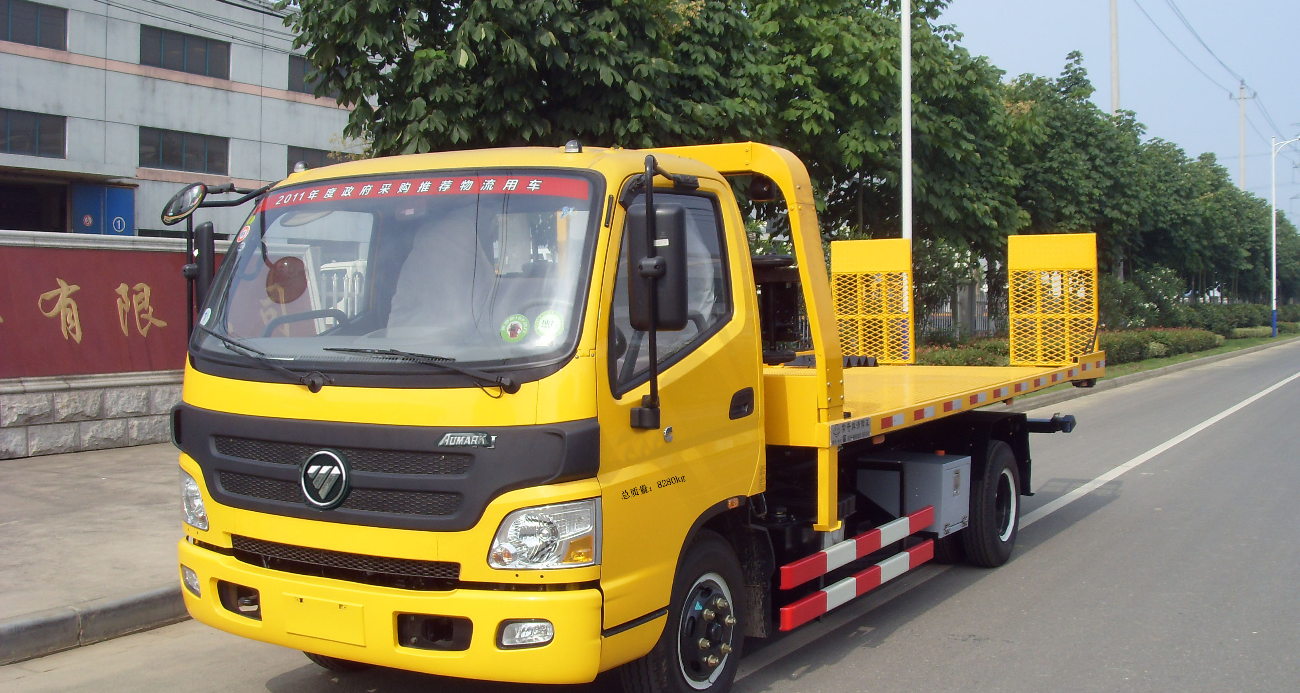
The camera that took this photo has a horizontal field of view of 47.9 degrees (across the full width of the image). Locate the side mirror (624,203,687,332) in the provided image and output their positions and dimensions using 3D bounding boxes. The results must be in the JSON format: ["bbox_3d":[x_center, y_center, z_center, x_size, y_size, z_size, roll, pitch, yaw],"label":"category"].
[{"bbox_3d":[0.032,-0.278,5.091,0.202,0.433,0.089,0,2,17],"label":"side mirror"}]

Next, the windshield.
[{"bbox_3d":[-1.001,-0.259,5.359,1.840,0.820,0.260,0,-22,29],"label":"windshield"}]

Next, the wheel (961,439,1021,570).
[{"bbox_3d":[2.126,0.979,9.062,0.207,0.768,0.768,0,2,29],"label":"wheel"}]

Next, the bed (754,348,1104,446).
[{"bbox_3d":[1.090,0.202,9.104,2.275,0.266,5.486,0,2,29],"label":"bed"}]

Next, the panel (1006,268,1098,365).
[{"bbox_3d":[3.037,-0.225,11.045,0.660,0.734,0.079,0,2,29],"label":"panel"}]

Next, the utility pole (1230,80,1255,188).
[{"bbox_3d":[28.430,-6.548,70.162,1.300,12.427,0.350,0,2,29],"label":"utility pole"}]

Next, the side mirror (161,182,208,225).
[{"bbox_3d":[-1.873,-0.574,5.890,0.212,0.064,0.212,-46,-13,16],"label":"side mirror"}]

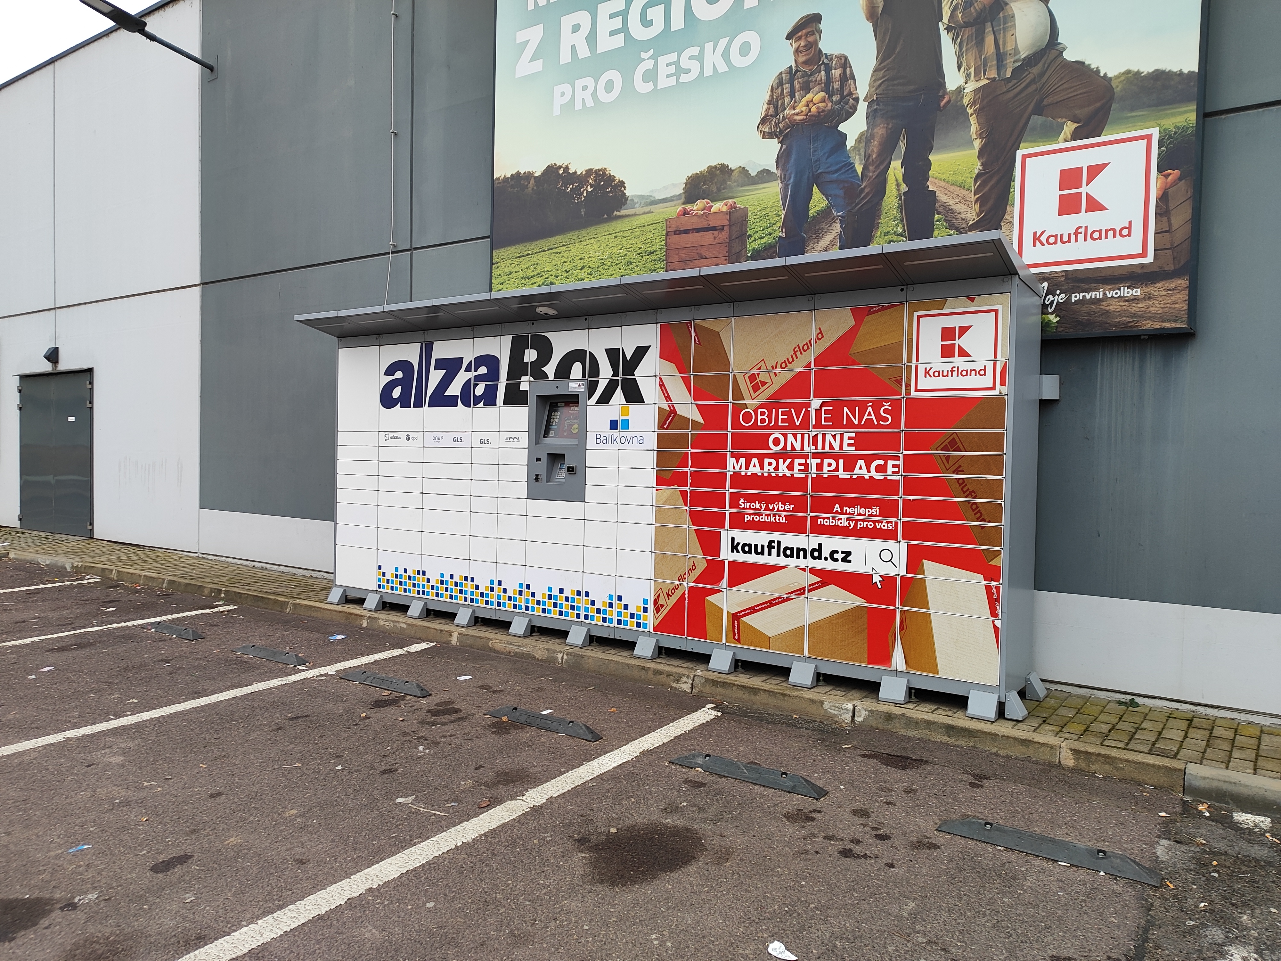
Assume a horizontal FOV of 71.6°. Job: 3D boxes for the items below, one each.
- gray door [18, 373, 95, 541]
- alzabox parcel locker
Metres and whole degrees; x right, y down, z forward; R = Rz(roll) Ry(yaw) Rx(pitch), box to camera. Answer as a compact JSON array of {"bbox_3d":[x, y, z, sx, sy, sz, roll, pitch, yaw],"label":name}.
[{"bbox_3d":[-8.168,-0.379,12.388,2.222,2.252,0.101,2,2,34],"label":"gray door"},{"bbox_3d":[-0.302,-0.064,6.188,5.535,2.396,1.030,2,2,34],"label":"alzabox parcel locker"}]

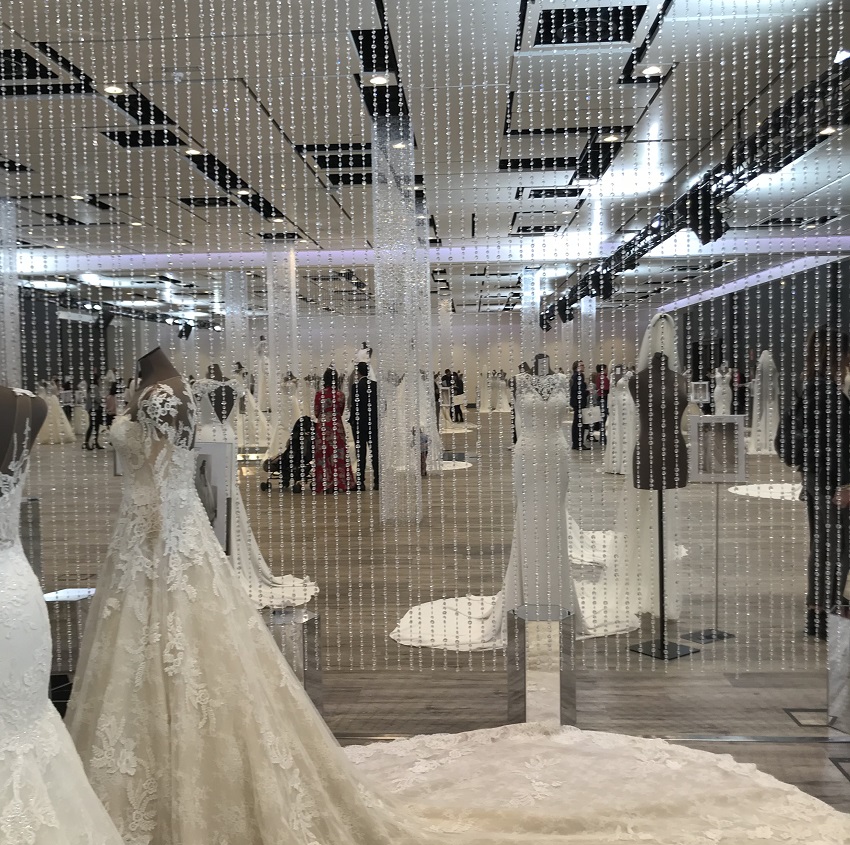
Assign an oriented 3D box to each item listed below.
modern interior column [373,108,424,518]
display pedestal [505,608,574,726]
[{"bbox_3d":[-0.290,-1.044,9.479,0.420,4.136,0.420,-1,3,3],"label":"modern interior column"},{"bbox_3d":[0.514,1.054,4.014,0.297,0.470,0.260,-1,3,8],"label":"display pedestal"}]

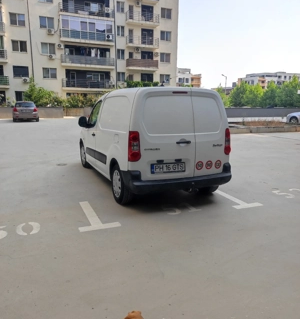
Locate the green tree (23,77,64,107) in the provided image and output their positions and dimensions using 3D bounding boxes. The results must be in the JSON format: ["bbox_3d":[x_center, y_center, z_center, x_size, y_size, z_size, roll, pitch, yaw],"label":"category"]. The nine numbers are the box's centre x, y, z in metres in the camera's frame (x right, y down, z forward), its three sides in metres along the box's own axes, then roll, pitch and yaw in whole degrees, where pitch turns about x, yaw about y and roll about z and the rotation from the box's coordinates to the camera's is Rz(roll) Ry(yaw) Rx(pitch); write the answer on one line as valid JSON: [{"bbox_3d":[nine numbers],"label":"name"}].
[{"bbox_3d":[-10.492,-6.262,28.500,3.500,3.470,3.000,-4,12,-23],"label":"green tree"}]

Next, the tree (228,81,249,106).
[{"bbox_3d":[14.151,-9.866,46.000,3.200,4.830,3.200,-4,12,-23],"label":"tree"}]

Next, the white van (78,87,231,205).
[{"bbox_3d":[-0.228,-0.497,5.973,1.840,1.820,4.380,-4,12,-22],"label":"white van"}]

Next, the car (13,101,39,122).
[{"bbox_3d":[-9.728,-3.841,22.705,1.730,1.480,4.350,-4,12,-23],"label":"car"}]

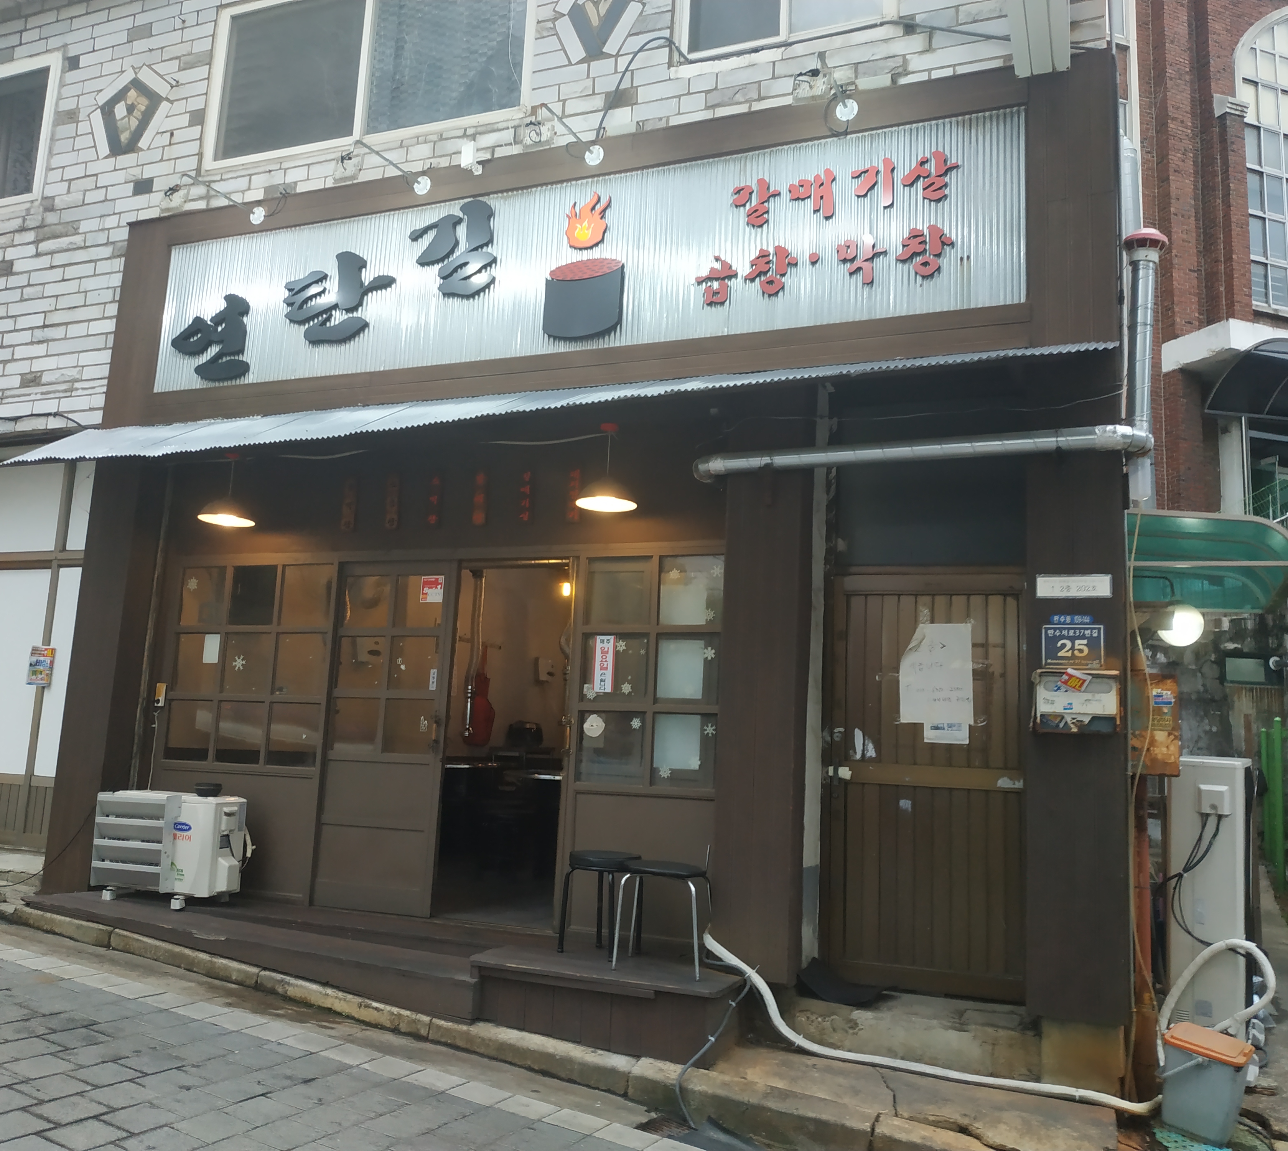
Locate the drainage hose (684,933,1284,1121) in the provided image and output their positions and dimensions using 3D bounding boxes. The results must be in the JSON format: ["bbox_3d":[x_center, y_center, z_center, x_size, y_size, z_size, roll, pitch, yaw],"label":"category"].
[{"bbox_3d":[1.369,1.779,4.487,2.320,0.690,0.340,-1,-9,21],"label":"drainage hose"}]

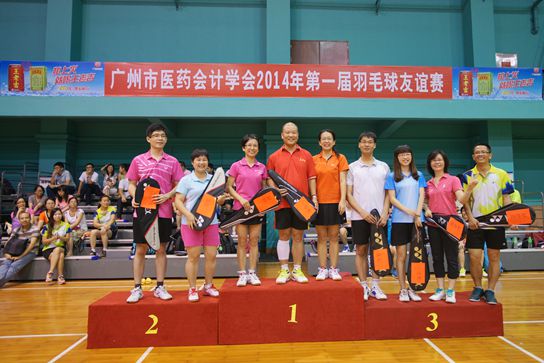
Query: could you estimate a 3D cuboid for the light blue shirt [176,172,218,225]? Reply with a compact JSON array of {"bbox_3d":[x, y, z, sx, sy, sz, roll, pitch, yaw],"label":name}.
[{"bbox_3d":[-0.755,0.179,3.830,0.460,0.560,0.280,0,-4,-8],"label":"light blue shirt"}]

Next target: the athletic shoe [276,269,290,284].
[{"bbox_3d":[0.127,1.020,3.932,0.105,0.115,0.285,-2,-4,18],"label":"athletic shoe"}]

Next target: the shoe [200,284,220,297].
[{"bbox_3d":[-0.635,1.139,3.800,0.095,0.100,0.255,3,-5,-43],"label":"shoe"}]

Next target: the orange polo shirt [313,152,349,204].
[{"bbox_3d":[0.652,-0.034,4.080,0.420,0.580,0.260,-1,-4,8],"label":"orange polo shirt"}]

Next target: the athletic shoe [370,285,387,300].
[{"bbox_3d":[1.174,1.204,3.986,0.105,0.120,0.285,1,-4,-14],"label":"athletic shoe"}]

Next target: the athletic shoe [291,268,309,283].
[{"bbox_3d":[0.311,1.032,3.986,0.105,0.115,0.290,1,-4,-24],"label":"athletic shoe"}]

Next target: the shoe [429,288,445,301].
[{"bbox_3d":[1.772,1.204,3.893,0.250,0.100,0.093,3,-5,-44],"label":"shoe"}]

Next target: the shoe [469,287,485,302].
[{"bbox_3d":[2.176,1.192,3.855,0.105,0.115,0.280,-4,-5,44],"label":"shoe"}]

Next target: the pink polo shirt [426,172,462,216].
[{"bbox_3d":[1.860,0.149,3.910,0.410,0.490,0.270,-2,-4,28],"label":"pink polo shirt"}]

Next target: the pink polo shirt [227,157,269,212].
[{"bbox_3d":[-0.256,0.036,3.950,0.430,0.570,0.250,0,-4,-11],"label":"pink polo shirt"}]

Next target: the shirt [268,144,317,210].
[{"bbox_3d":[0.217,-0.041,4.040,0.540,0.720,0.290,-1,-4,2],"label":"shirt"}]

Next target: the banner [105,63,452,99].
[{"bbox_3d":[0.281,-2.569,9.300,8.923,0.859,0.030,0,-4,-3],"label":"banner"}]

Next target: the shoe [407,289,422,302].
[{"bbox_3d":[1.515,1.199,3.854,0.095,0.100,0.255,-1,-4,-1],"label":"shoe"}]

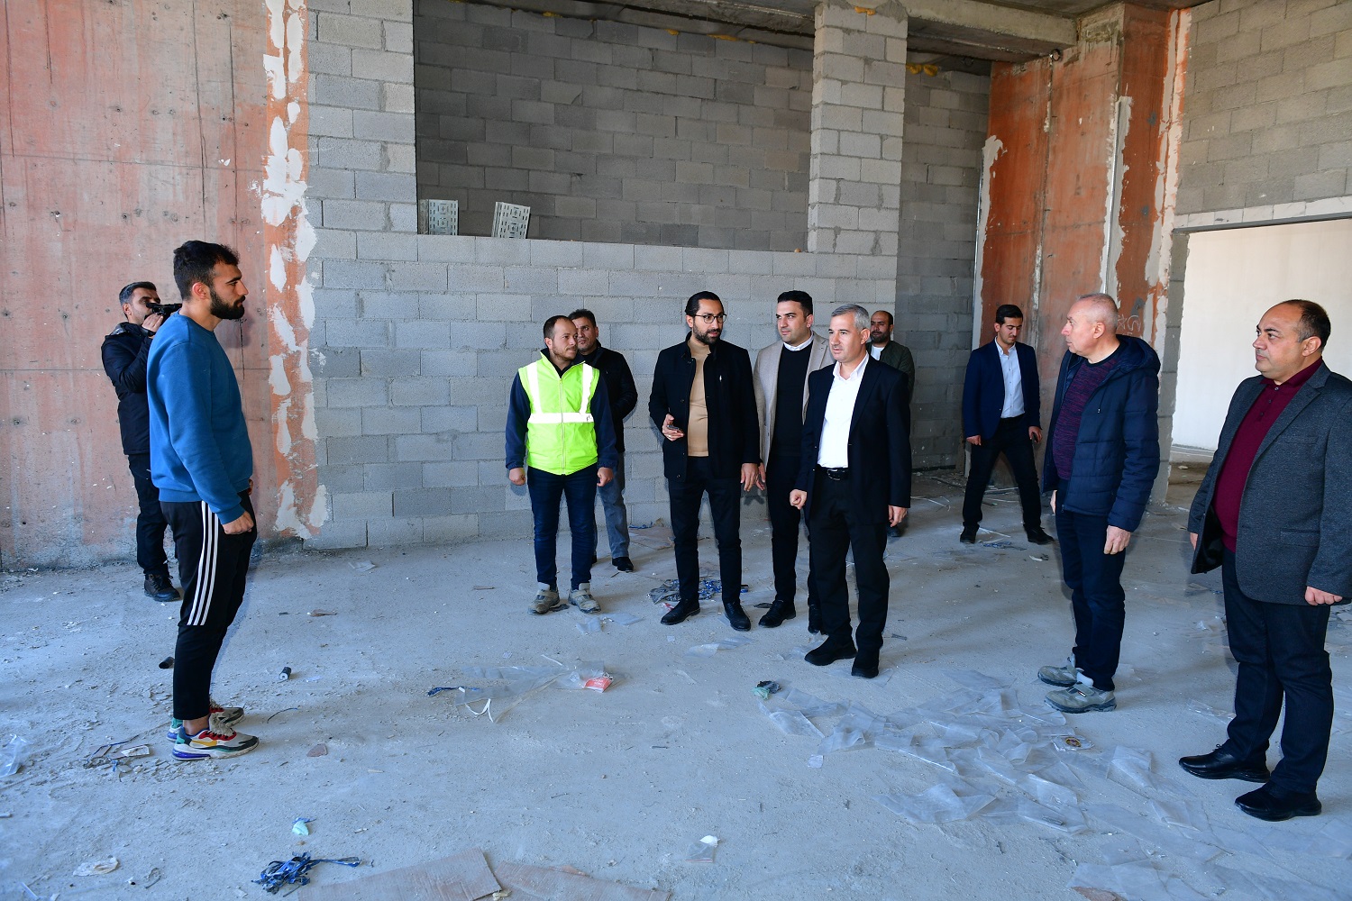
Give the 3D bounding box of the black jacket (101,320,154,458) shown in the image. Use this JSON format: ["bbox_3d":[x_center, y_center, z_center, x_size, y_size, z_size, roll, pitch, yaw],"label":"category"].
[{"bbox_3d":[-2.989,-0.360,5.200,0.420,0.740,0.530,3,8,18],"label":"black jacket"}]

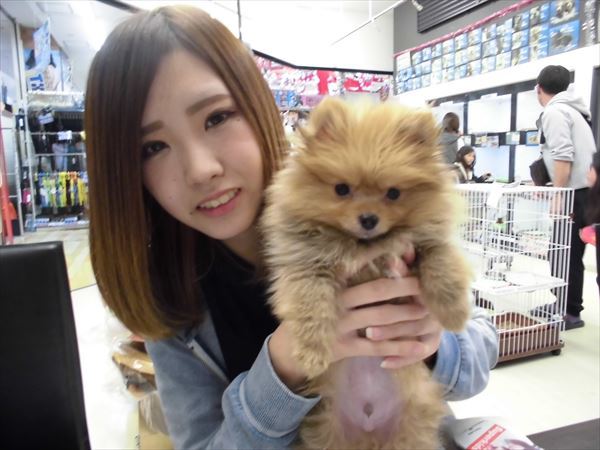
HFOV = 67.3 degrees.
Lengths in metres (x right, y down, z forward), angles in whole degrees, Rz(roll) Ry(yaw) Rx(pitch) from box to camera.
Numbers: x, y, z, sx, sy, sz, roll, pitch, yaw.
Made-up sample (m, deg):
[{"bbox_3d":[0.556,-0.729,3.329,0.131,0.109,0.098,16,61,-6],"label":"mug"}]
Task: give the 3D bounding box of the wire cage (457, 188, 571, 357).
[{"bbox_3d":[1.110,0.246,2.635,0.526,0.921,0.626,-3,9,-22],"label":"wire cage"}]

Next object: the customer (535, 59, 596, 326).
[{"bbox_3d":[1.723,-0.189,2.993,0.480,1.680,0.420,-7,10,-39],"label":"customer"}]

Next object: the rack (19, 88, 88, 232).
[{"bbox_3d":[-3.970,-1.016,7.491,1.050,2.120,0.500,-3,8,-21],"label":"rack"}]

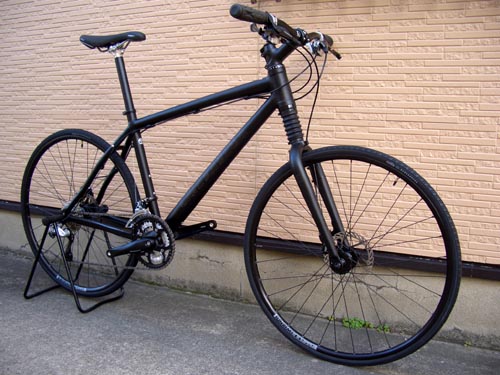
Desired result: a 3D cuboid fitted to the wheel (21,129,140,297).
[{"bbox_3d":[-0.684,0.108,2.006,0.678,0.678,0.085,6,11,28],"label":"wheel"}]

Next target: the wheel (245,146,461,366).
[{"bbox_3d":[0.280,0.211,1.540,0.678,0.678,0.080,6,9,27],"label":"wheel"}]

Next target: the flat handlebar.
[{"bbox_3d":[0.155,-0.449,1.508,0.140,0.100,0.630,7,12,29],"label":"flat handlebar"}]

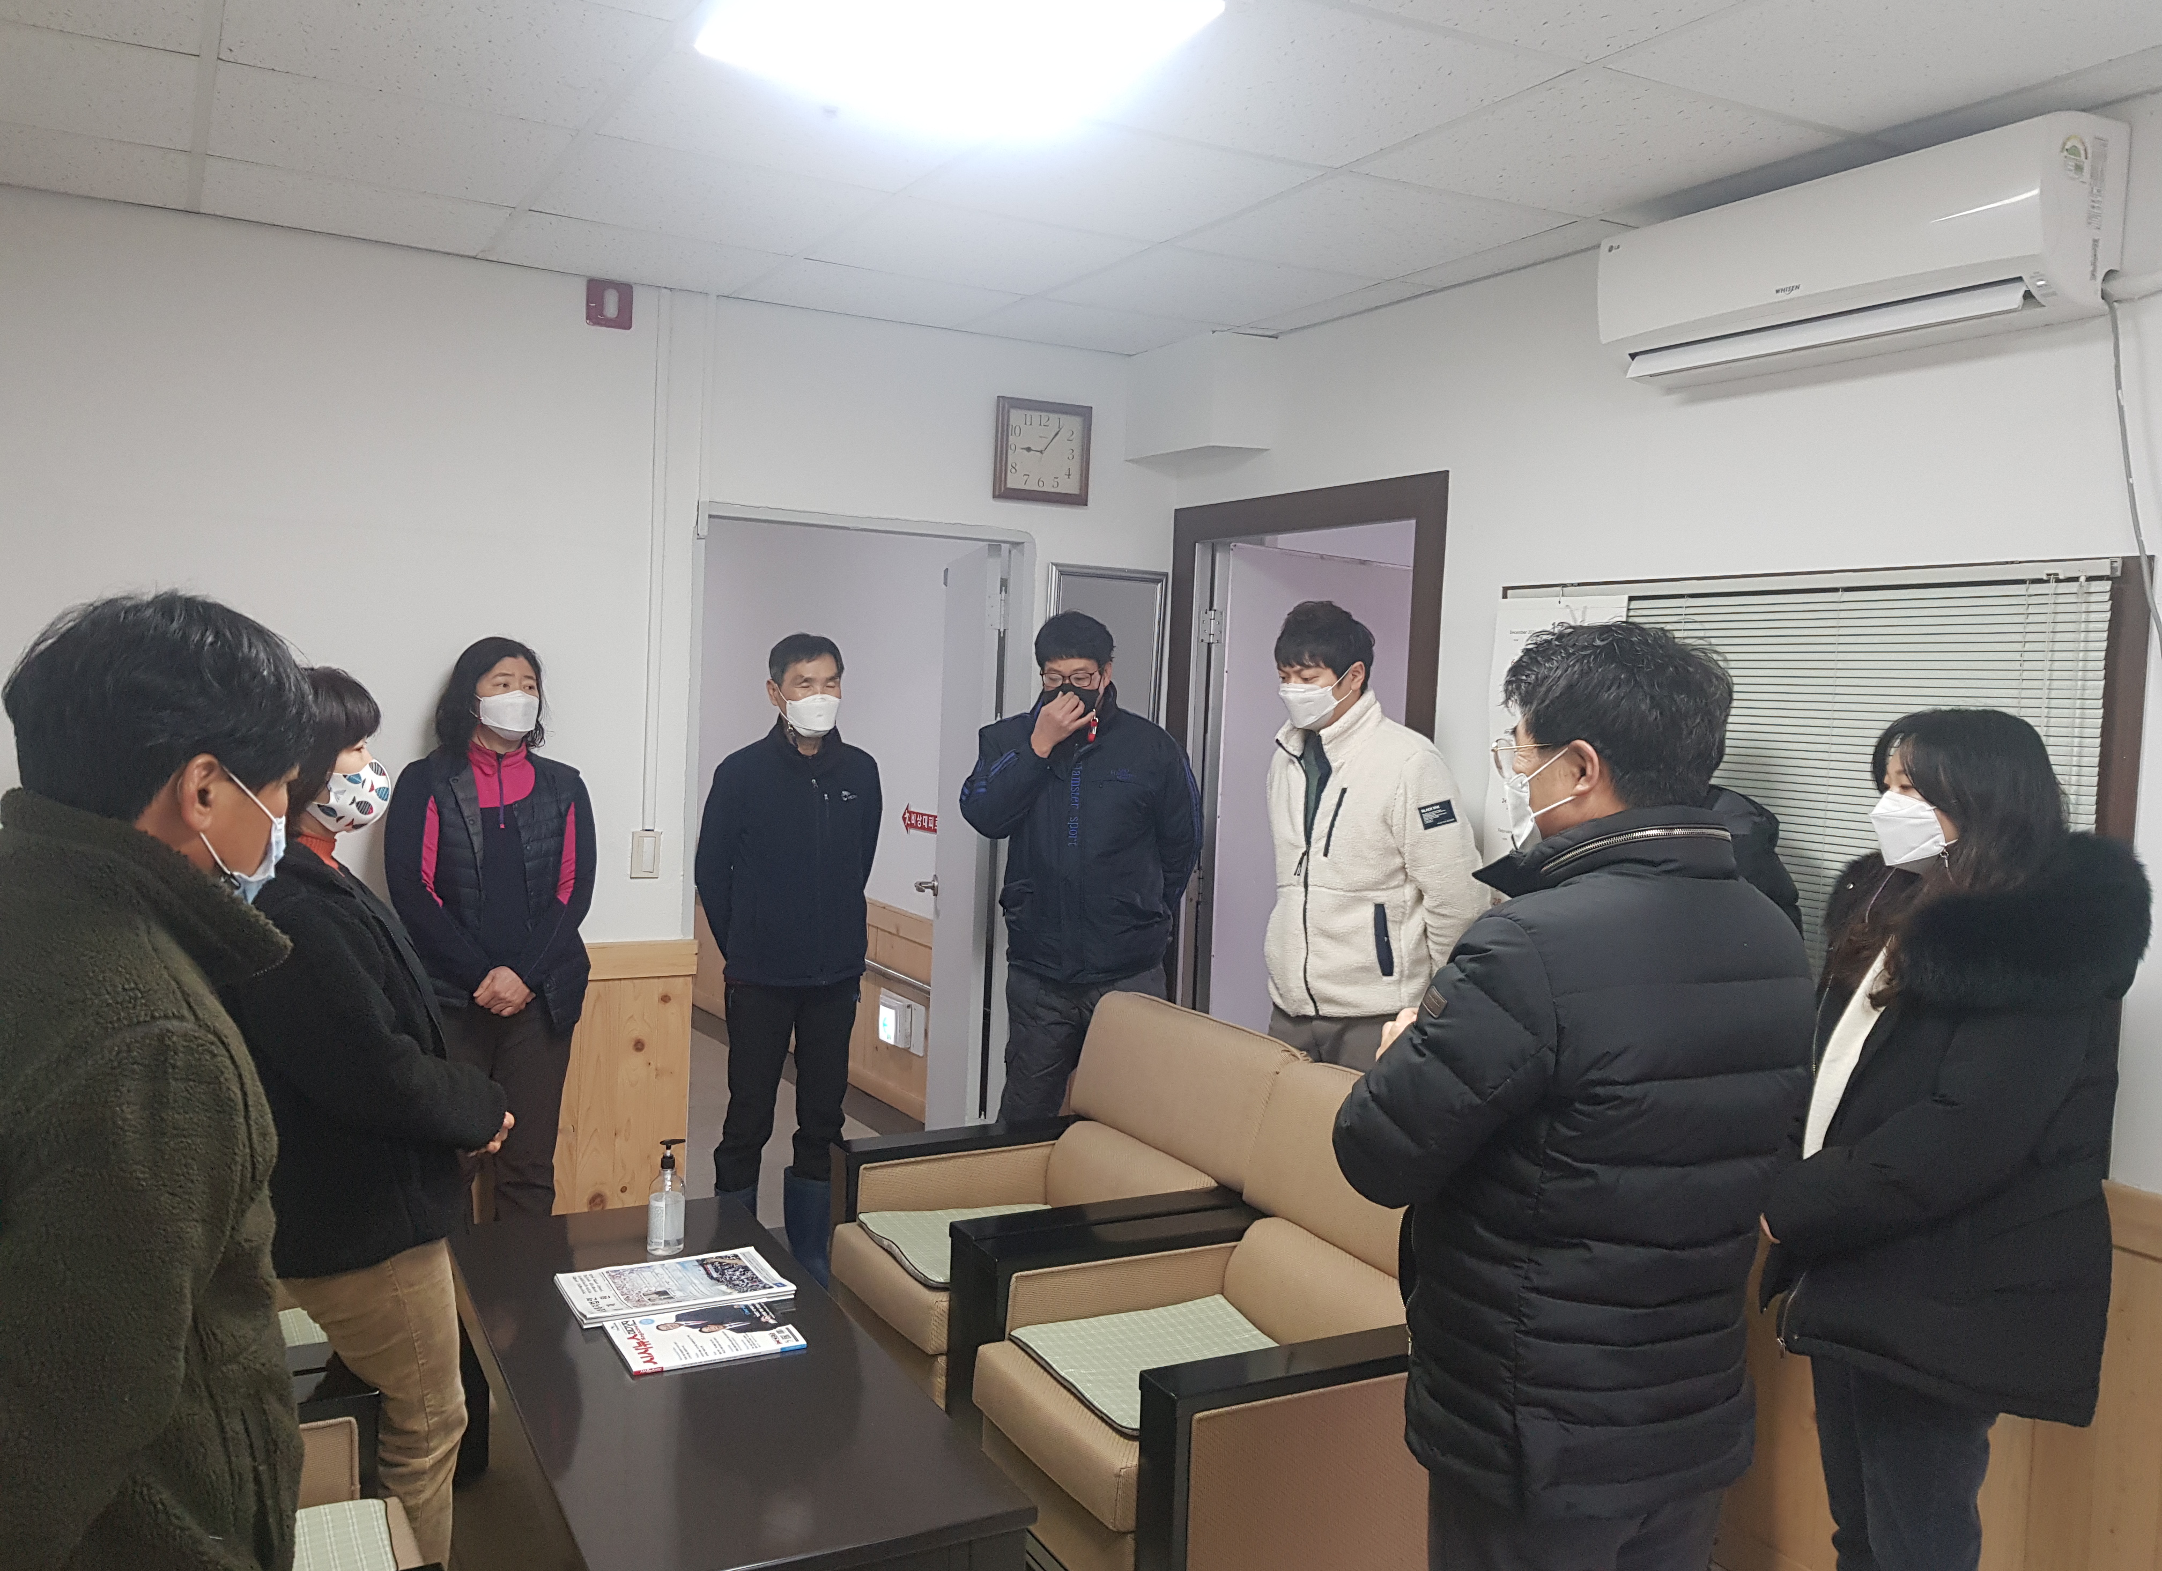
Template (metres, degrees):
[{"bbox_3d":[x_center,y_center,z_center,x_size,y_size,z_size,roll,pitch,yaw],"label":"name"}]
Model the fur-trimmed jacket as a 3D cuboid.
[{"bbox_3d":[1.223,0.463,2.290,0.430,0.780,0.480,2,4,1],"label":"fur-trimmed jacket"}]

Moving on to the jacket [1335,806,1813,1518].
[{"bbox_3d":[0.599,0.417,1.950,0.410,0.770,0.570,5,5,43],"label":"jacket"}]

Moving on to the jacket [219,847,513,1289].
[{"bbox_3d":[-1.059,0.383,2.370,0.400,0.600,0.460,1,4,-18],"label":"jacket"}]

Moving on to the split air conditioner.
[{"bbox_3d":[1.270,-0.885,2.757,0.200,0.300,0.840,0,4,-30],"label":"split air conditioner"}]

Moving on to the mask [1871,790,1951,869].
[{"bbox_3d":[1.168,0.060,2.280,0.090,0.110,0.135,-5,4,-7],"label":"mask"}]

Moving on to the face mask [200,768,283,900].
[{"bbox_3d":[-0.718,0.043,1.390,0.135,0.110,0.100,5,-7,42],"label":"face mask"}]

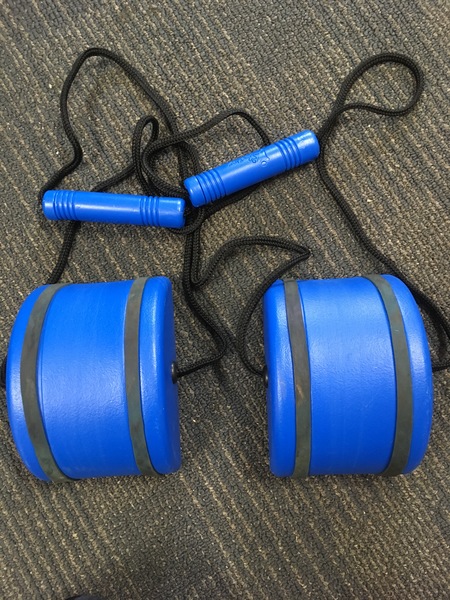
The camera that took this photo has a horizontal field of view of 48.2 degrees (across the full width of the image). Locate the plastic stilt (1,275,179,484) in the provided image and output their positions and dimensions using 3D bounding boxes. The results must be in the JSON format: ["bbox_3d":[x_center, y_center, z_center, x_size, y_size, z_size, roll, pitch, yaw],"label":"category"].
[{"bbox_3d":[-0.100,0.061,0.387,0.114,0.074,0.160,-4,84,1],"label":"plastic stilt"}]

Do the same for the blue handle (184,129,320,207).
[{"bbox_3d":[0.023,-0.110,0.420,0.119,0.025,0.025,-22,84,2],"label":"blue handle"}]

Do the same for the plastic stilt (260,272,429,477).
[{"bbox_3d":[0.090,0.058,0.382,0.114,0.074,0.160,-2,84,1],"label":"plastic stilt"}]

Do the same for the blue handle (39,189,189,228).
[{"bbox_3d":[-0.092,-0.076,0.418,0.119,0.025,0.025,4,84,2],"label":"blue handle"}]

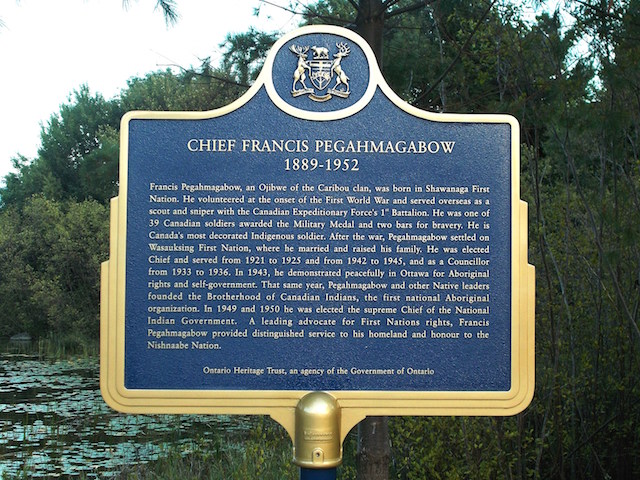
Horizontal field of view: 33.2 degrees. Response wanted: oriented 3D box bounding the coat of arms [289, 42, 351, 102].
[{"bbox_3d":[0.000,-0.409,2.613,0.150,0.147,0.025,0,-2,-2],"label":"coat of arms"}]

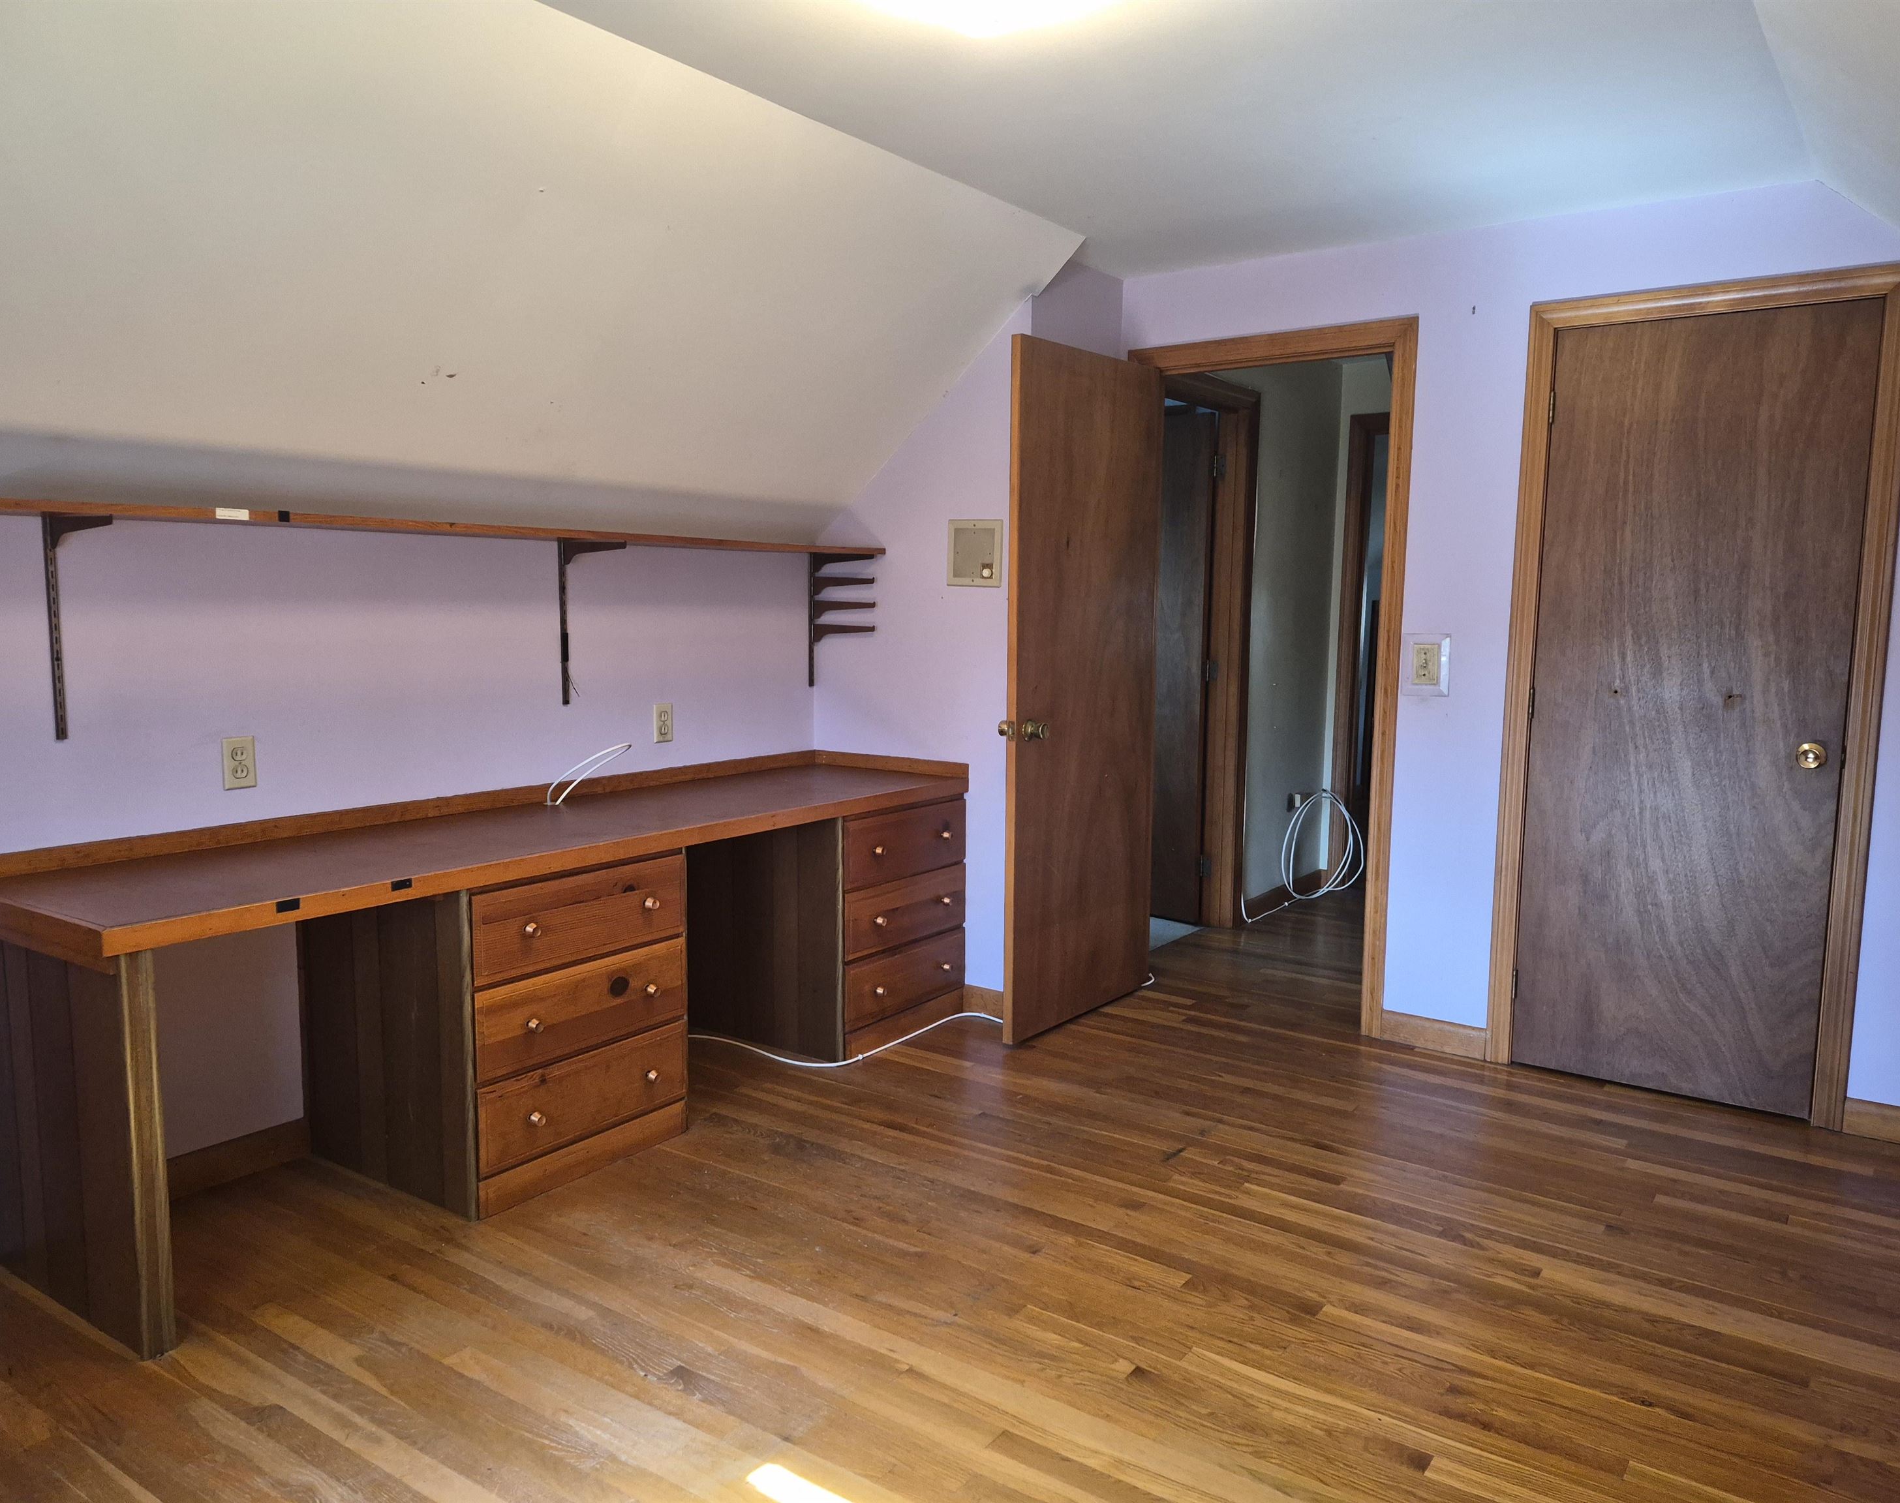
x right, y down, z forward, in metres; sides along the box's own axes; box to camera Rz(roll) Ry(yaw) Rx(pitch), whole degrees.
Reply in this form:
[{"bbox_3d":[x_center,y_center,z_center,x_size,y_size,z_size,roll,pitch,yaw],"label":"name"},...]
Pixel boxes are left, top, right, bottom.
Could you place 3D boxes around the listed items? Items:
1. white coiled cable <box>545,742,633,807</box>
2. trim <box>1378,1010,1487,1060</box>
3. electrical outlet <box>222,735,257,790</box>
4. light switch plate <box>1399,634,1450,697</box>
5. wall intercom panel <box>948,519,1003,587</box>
[{"bbox_3d":[-0.955,0.068,3.550,0.080,0.141,0.240,5,8,36],"label":"white coiled cable"},{"bbox_3d":[1.425,0.839,3.932,0.302,0.092,0.016,5,8,36],"label":"trim"},{"bbox_3d":[-1.560,0.026,2.931,0.010,0.114,0.069,5,8,36],"label":"electrical outlet"},{"bbox_3d":[1.376,-0.248,3.852,0.131,0.178,0.015,5,8,36],"label":"light switch plate"},{"bbox_3d":[0.070,-0.600,4.045,0.197,0.201,0.020,5,8,35],"label":"wall intercom panel"}]

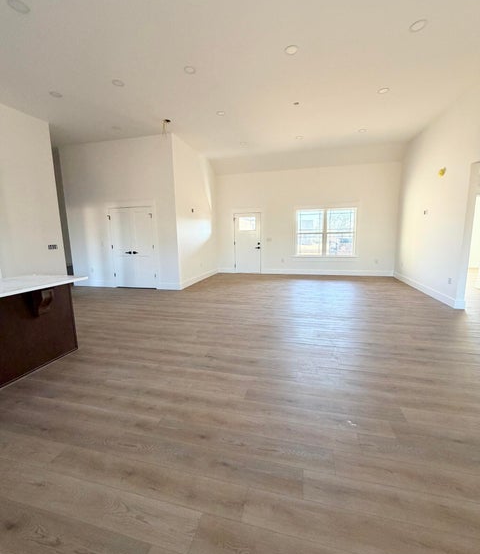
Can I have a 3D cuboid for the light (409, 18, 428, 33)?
[{"bbox_3d":[2.018,-2.833,2.919,0.178,0.030,0.178,1,10,14],"label":"light"}]

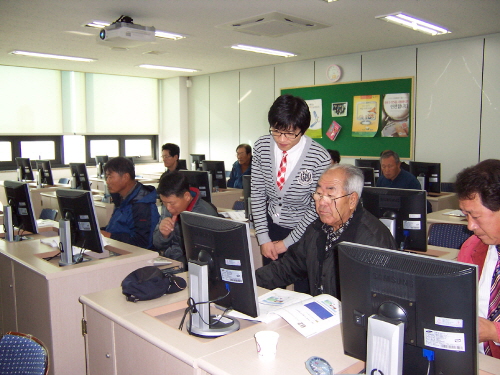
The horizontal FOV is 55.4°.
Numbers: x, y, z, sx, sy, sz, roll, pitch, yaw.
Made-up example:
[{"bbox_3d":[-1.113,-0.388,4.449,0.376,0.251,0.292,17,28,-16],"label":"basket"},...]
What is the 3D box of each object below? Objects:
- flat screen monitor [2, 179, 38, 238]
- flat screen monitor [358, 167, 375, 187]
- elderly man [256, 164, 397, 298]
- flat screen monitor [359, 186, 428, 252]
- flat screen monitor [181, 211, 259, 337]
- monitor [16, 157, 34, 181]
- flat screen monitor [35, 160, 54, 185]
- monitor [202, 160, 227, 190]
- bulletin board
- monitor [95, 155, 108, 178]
[{"bbox_3d":[-1.460,0.156,3.047,0.370,0.390,0.200,6,9,42],"label":"flat screen monitor"},{"bbox_3d":[0.972,0.017,4.474,0.180,0.385,0.370,-6,8,-44],"label":"flat screen monitor"},{"bbox_3d":[0.302,0.540,1.966,0.760,1.270,0.570,-6,8,-43],"label":"elderly man"},{"bbox_3d":[0.768,0.197,2.561,0.370,0.390,0.200,6,9,43],"label":"flat screen monitor"},{"bbox_3d":[-0.111,0.289,1.673,0.200,0.390,0.370,-6,9,-43],"label":"flat screen monitor"},{"bbox_3d":[-3.454,-0.250,7.221,0.370,0.385,0.180,5,8,39],"label":"monitor"},{"bbox_3d":[-2.850,-0.181,6.527,0.370,0.385,0.180,5,8,43],"label":"flat screen monitor"},{"bbox_3d":[-0.481,-0.136,6.000,0.370,0.385,0.180,5,8,43],"label":"monitor"},{"bbox_3d":[1.375,-1.048,7.423,0.030,1.120,2.450,-6,9,-43],"label":"bulletin board"},{"bbox_3d":[-2.555,-0.352,8.400,0.375,0.390,0.200,6,8,44],"label":"monitor"}]

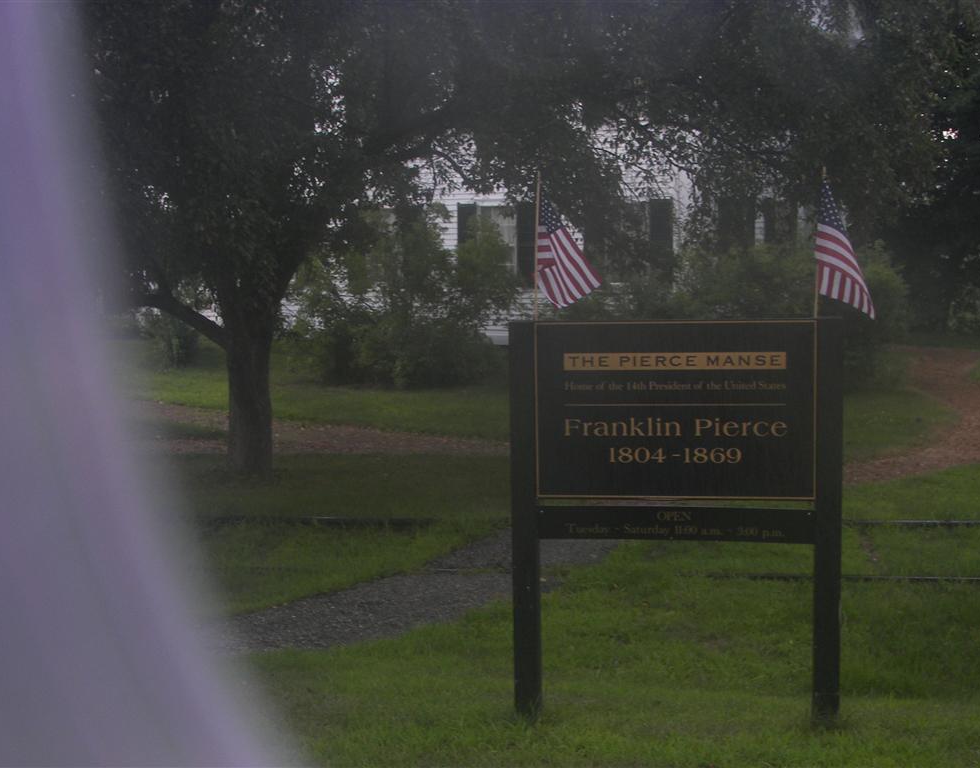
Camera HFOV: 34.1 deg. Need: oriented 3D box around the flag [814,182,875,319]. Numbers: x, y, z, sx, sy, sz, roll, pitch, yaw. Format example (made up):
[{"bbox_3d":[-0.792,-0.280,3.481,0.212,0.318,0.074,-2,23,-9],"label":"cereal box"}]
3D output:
[{"bbox_3d":[1.228,-0.462,5.531,0.205,0.475,0.120,0,8,8],"label":"flag"}]

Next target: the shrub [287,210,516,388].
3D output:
[{"bbox_3d":[-1.169,-1.164,22.000,3.000,2.329,2.700,-1,8,0],"label":"shrub"}]

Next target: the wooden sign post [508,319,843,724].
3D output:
[{"bbox_3d":[0.664,0.486,5.735,1.169,1.460,0.100,0,8,8],"label":"wooden sign post"}]

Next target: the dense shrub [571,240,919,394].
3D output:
[{"bbox_3d":[3.279,-0.922,21.500,4.150,1.918,2.800,-1,8,0],"label":"dense shrub"}]

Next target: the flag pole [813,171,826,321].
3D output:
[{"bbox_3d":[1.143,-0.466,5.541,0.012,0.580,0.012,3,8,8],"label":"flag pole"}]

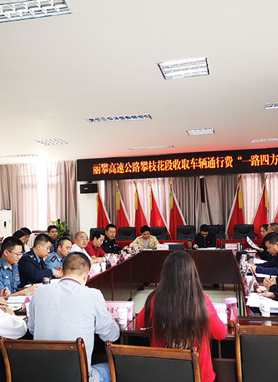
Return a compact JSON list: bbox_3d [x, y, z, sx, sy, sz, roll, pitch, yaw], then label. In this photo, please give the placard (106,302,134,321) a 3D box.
[{"bbox_3d":[-0.158,0.893,2.979,0.240,0.118,0.090,-2,-3,12],"label":"placard"}]

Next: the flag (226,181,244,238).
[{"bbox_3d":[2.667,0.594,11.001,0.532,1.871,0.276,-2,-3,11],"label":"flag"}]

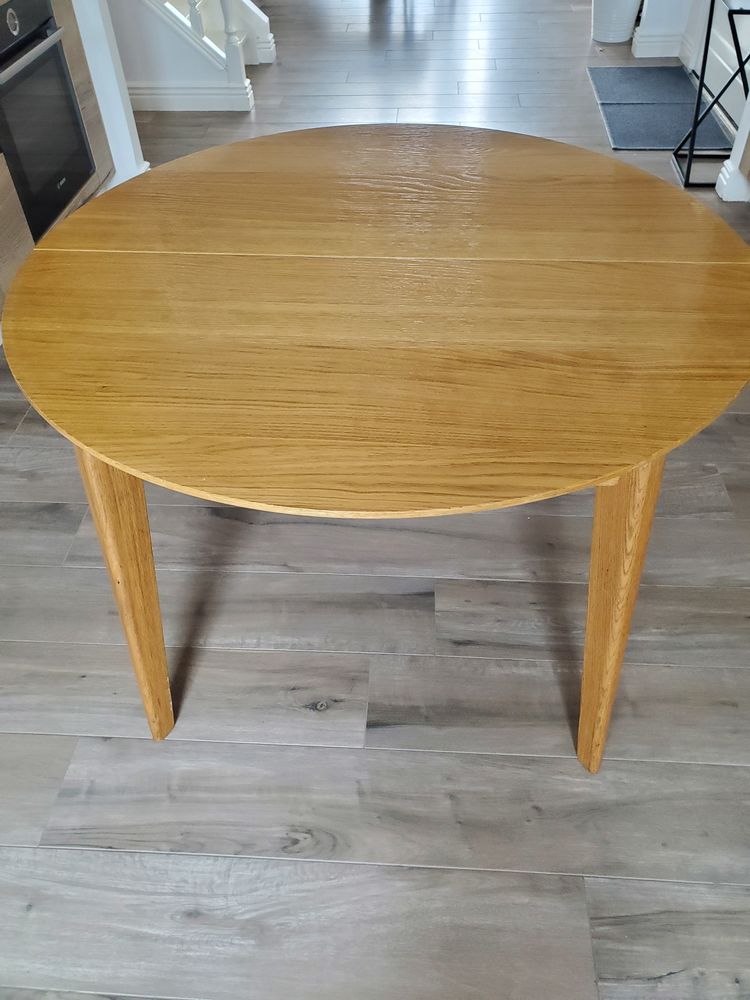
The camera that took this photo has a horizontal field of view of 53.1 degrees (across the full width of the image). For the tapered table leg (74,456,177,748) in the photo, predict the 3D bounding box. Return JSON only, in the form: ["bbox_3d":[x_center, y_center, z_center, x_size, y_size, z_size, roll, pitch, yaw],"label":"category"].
[{"bbox_3d":[-0.366,0.143,1.181,0.083,0.725,0.042,-28,50,-32],"label":"tapered table leg"}]

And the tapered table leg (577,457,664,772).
[{"bbox_3d":[0.340,0.176,1.122,0.042,0.725,0.083,-30,45,-25],"label":"tapered table leg"}]

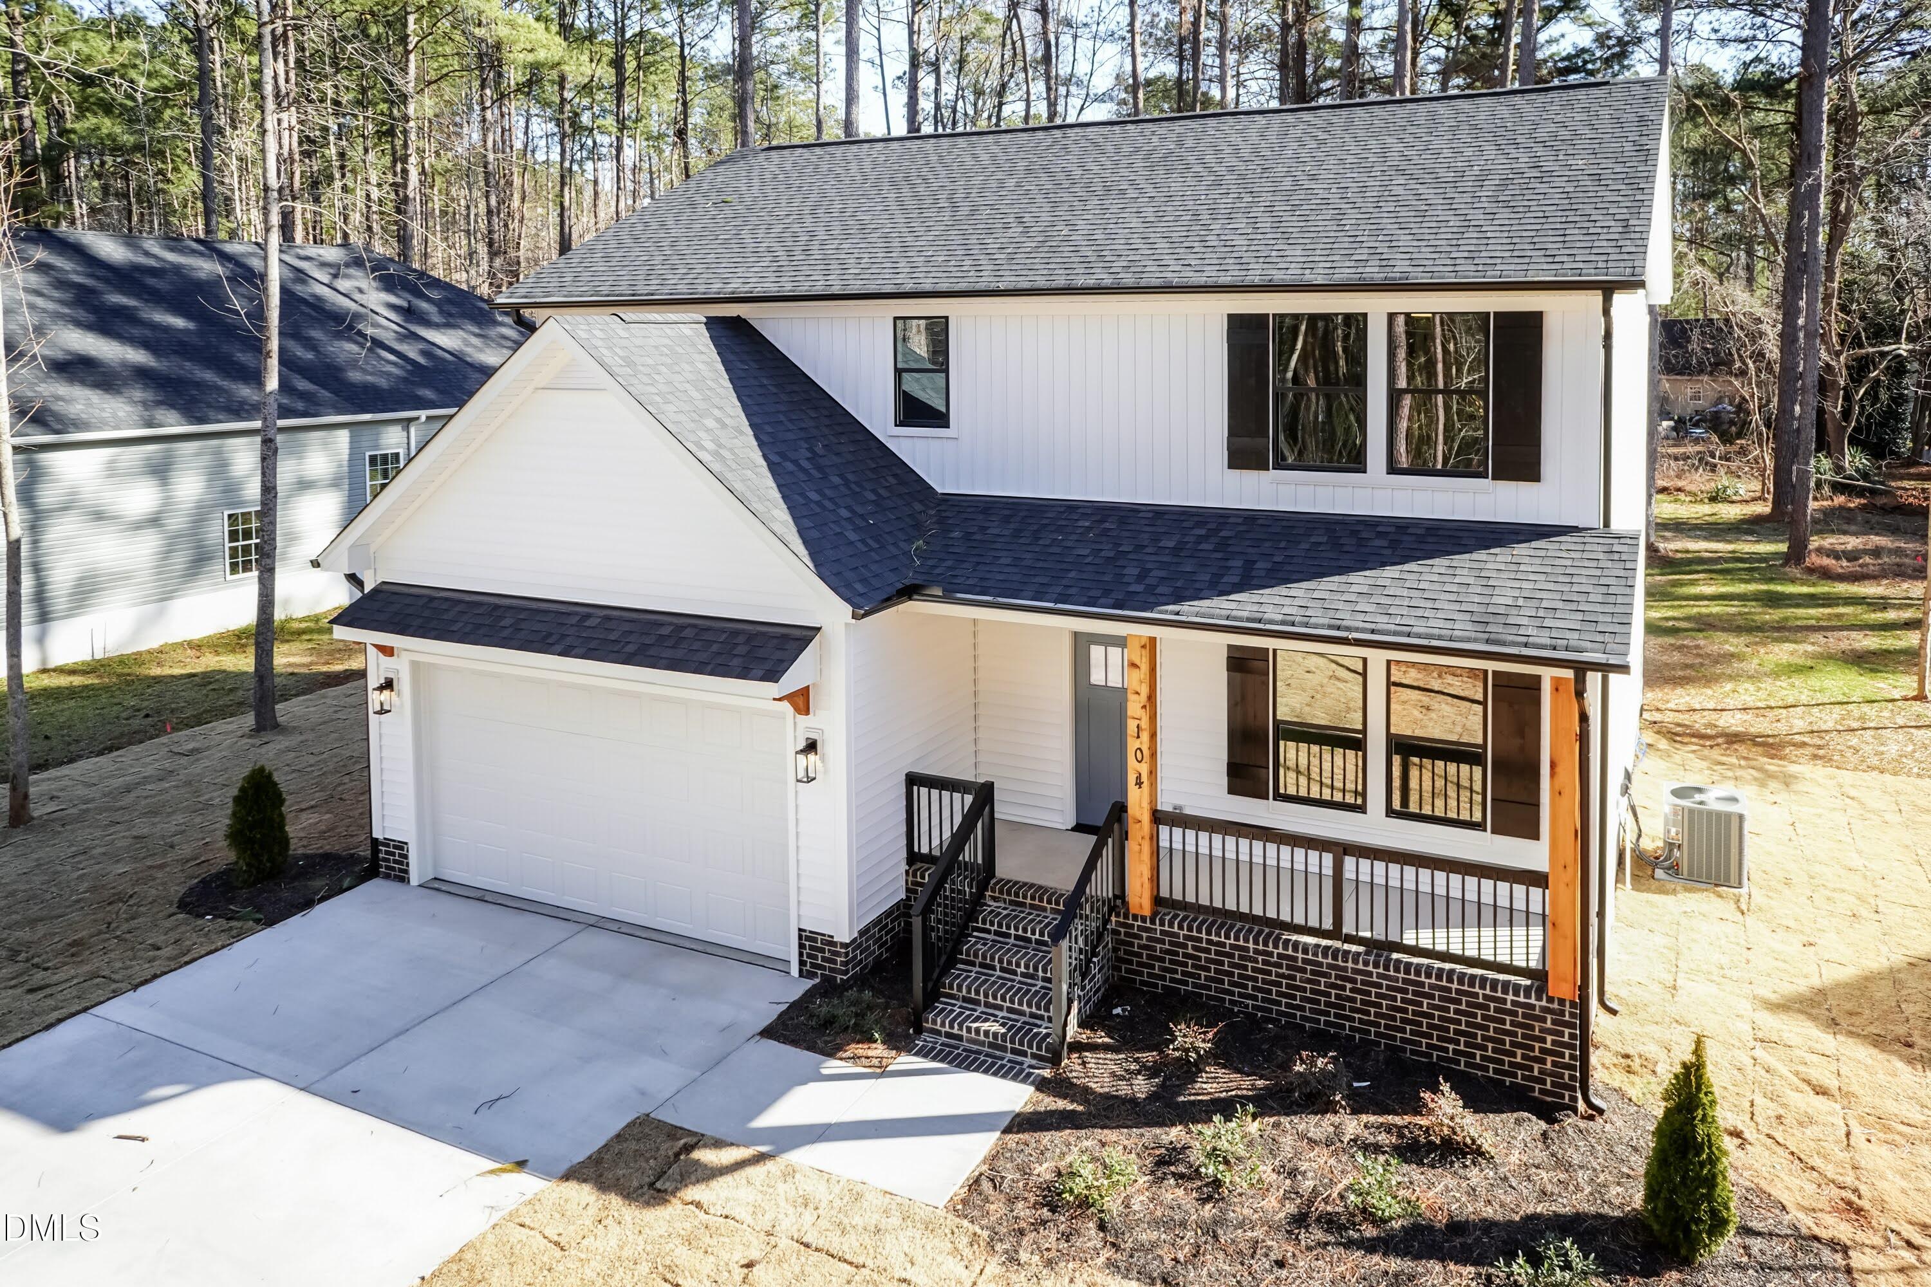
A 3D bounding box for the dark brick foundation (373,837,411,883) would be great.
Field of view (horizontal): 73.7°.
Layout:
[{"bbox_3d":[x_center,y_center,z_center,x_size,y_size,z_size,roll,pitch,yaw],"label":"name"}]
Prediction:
[{"bbox_3d":[-6.346,2.412,14.449,0.550,0.460,0.200,4,11,25],"label":"dark brick foundation"}]

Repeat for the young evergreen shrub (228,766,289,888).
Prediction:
[{"bbox_3d":[-7.963,2.040,14.500,0.710,1.320,0.710,4,11,25],"label":"young evergreen shrub"}]

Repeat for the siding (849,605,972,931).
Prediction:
[{"bbox_3d":[-0.587,1.006,12.970,0.200,2.965,2.815,4,11,25],"label":"siding"}]

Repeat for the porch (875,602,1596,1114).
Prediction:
[{"bbox_3d":[2.241,1.602,11.592,6.150,3.540,3.055,4,11,25],"label":"porch"}]

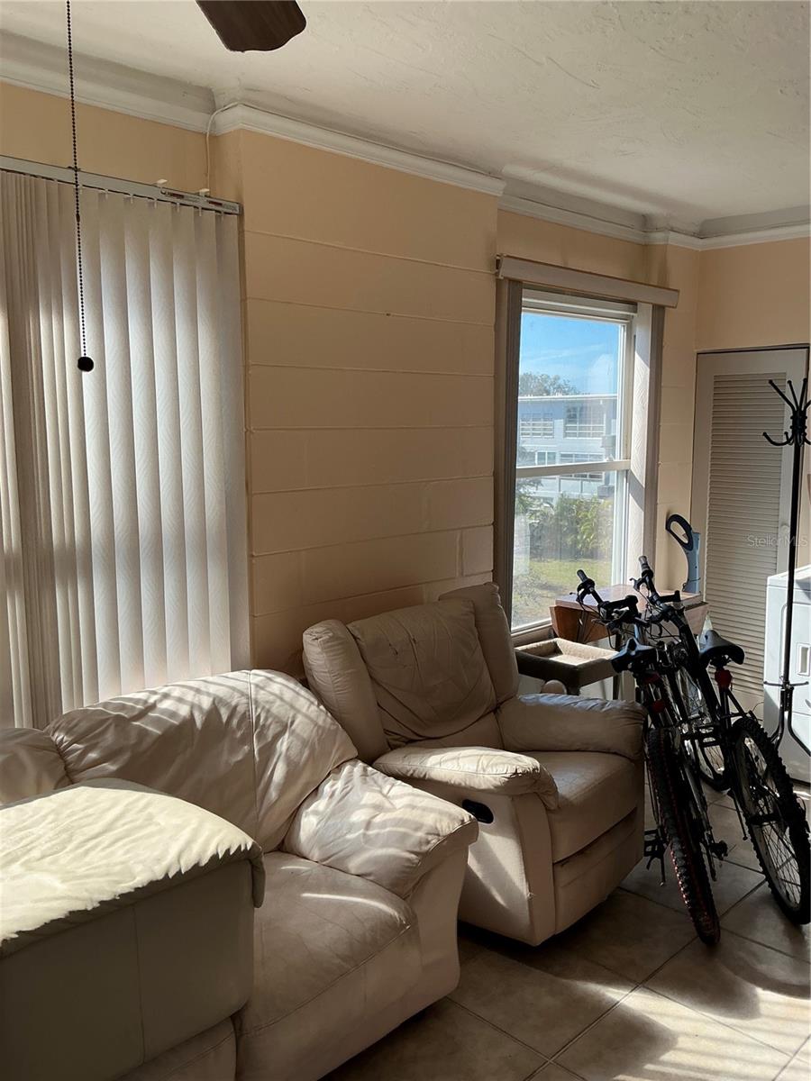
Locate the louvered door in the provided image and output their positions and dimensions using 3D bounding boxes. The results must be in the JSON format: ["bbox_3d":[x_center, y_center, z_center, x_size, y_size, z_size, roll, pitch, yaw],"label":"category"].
[{"bbox_3d":[1.777,0.029,4.629,0.050,2.020,0.600,-8,11,-43],"label":"louvered door"}]

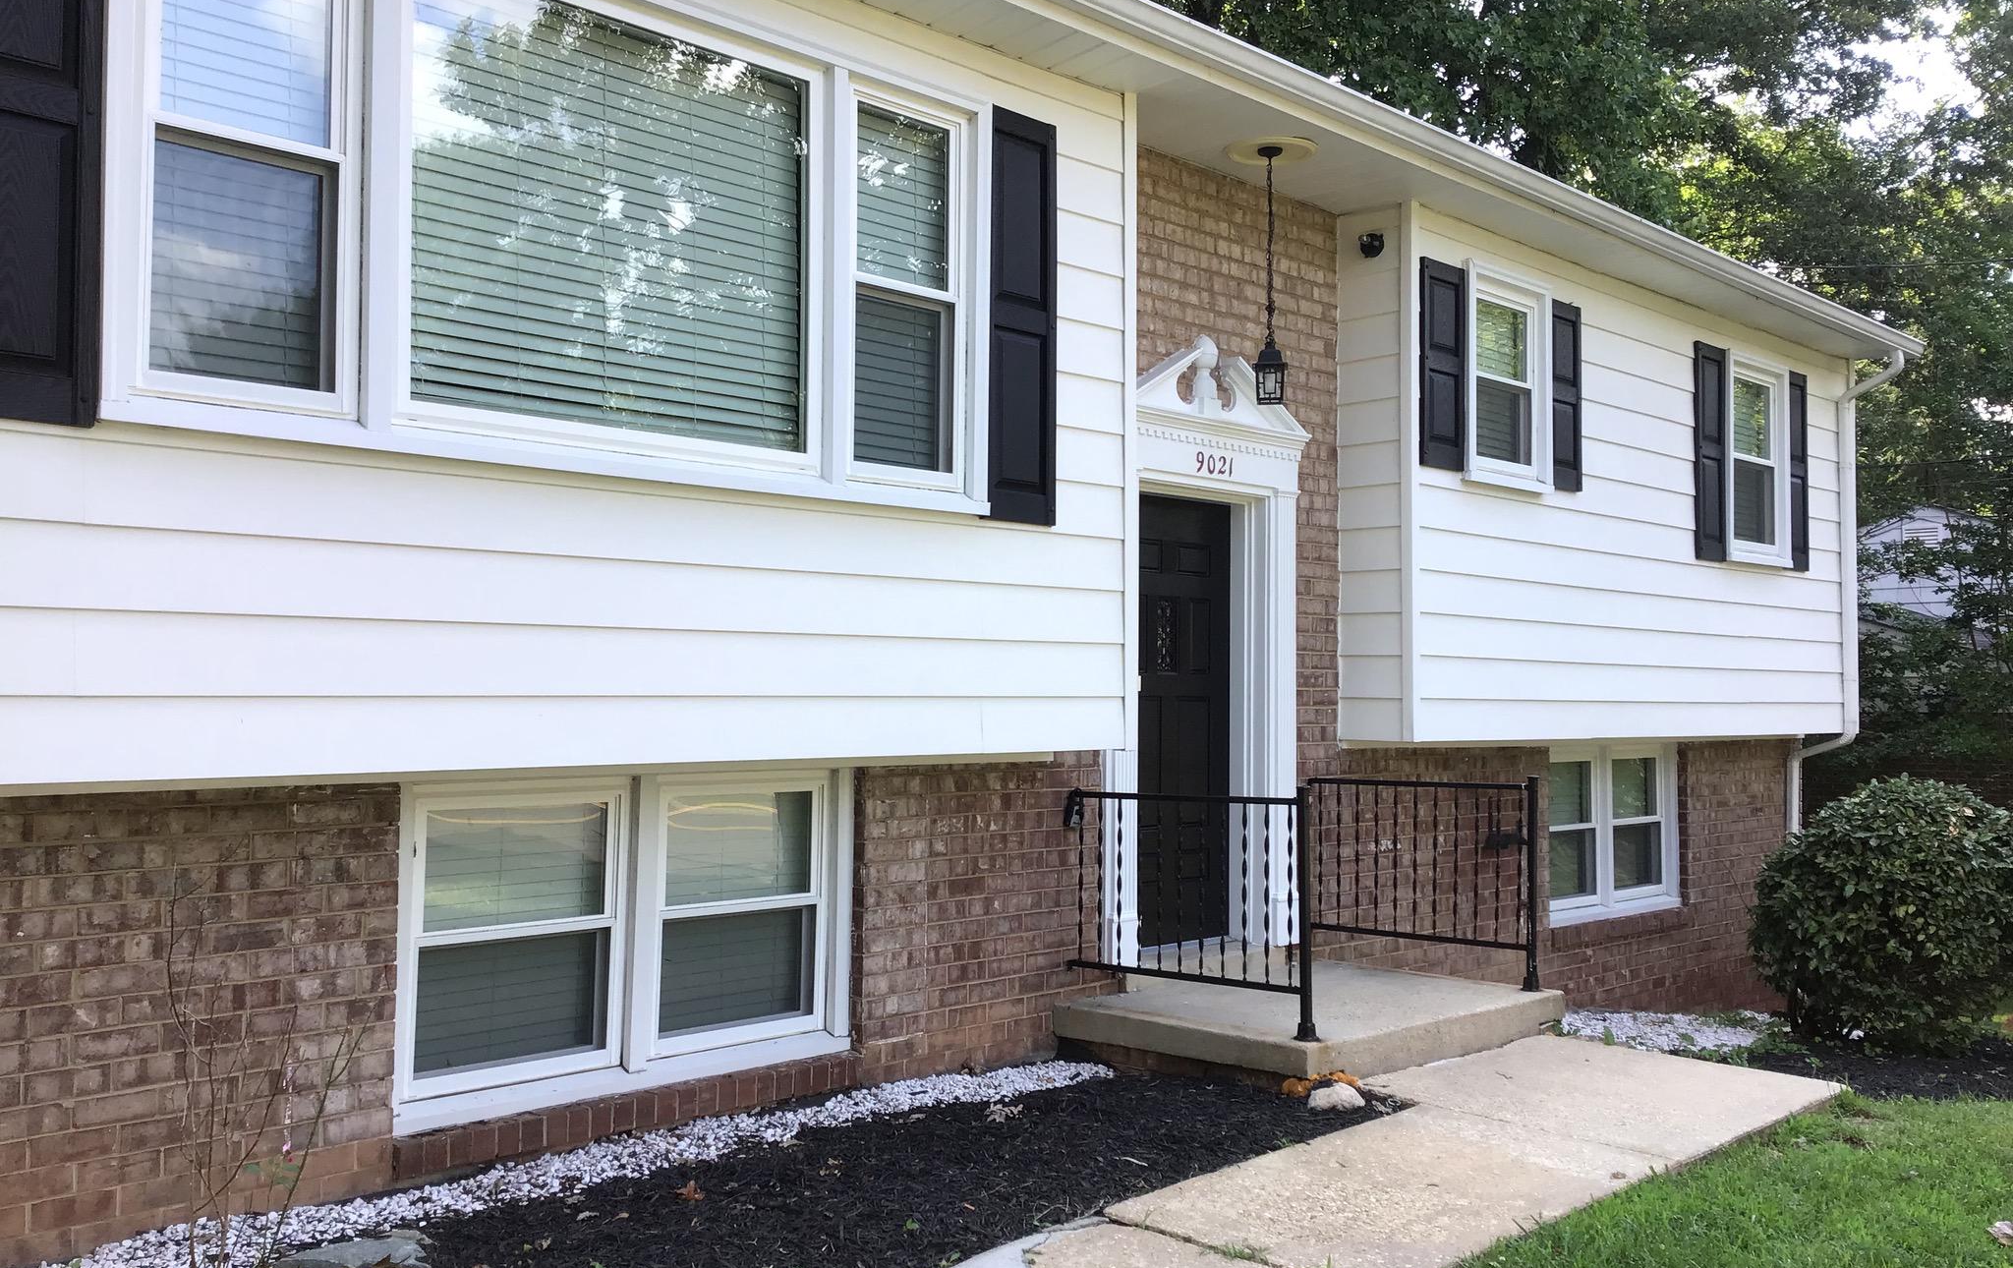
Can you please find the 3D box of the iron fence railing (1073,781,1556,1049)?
[{"bbox_3d":[1.289,1.051,7.524,1.163,0.912,1.769,-1,-3,44],"label":"iron fence railing"}]

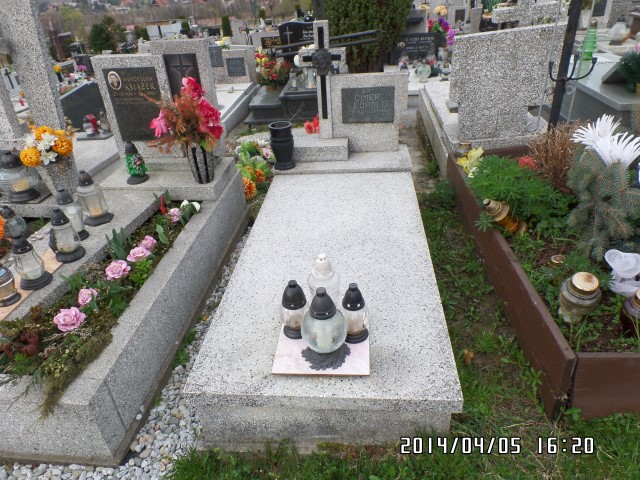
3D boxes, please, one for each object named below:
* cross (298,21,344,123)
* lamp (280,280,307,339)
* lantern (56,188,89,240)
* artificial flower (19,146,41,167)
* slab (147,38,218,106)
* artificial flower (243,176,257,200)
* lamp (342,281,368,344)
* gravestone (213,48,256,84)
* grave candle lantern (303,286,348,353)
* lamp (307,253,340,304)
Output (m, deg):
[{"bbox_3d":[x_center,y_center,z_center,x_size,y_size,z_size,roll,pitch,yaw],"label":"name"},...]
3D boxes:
[{"bbox_3d":[0.031,-1.076,2.890,0.302,0.743,0.092,0,30,6],"label":"cross"},{"bbox_3d":[-0.096,0.248,1.561,0.093,0.240,0.093,0,32,6],"label":"lamp"},{"bbox_3d":[-1.408,-0.151,2.398,0.115,0.277,0.115,0,30,6],"label":"lantern"},{"bbox_3d":[-1.622,-0.466,2.374,0.105,0.100,0.100,-13,31,-16],"label":"artificial flower"},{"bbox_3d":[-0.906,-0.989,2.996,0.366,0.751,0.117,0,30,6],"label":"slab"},{"bbox_3d":[-0.478,-0.349,2.880,0.100,0.140,0.090,-8,32,-8],"label":"artificial flower"},{"bbox_3d":[0.131,0.255,1.521,0.093,0.247,0.093,0,32,6],"label":"lamp"},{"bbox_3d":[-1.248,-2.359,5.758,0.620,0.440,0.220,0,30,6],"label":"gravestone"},{"bbox_3d":[0.016,0.272,1.413,0.155,0.278,0.155,0,30,6],"label":"grave candle lantern"},{"bbox_3d":[0.013,0.169,1.667,0.128,0.265,0.128,0,32,6],"label":"lamp"}]

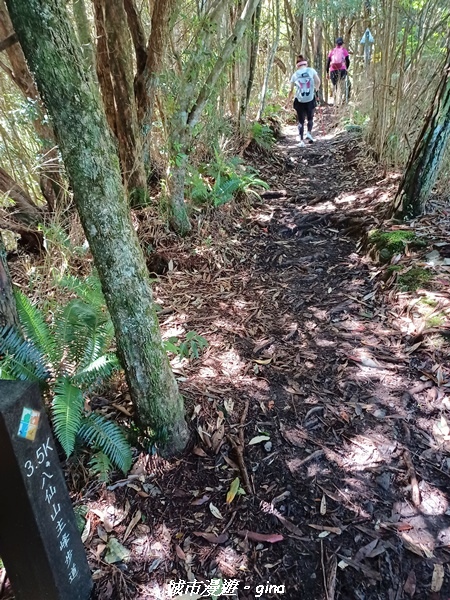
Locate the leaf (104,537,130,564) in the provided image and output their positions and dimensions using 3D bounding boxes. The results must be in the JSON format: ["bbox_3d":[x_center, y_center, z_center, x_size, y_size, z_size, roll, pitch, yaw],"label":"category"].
[{"bbox_3d":[-0.364,0.831,1.429,0.101,0.018,0.065,19,35,35],"label":"leaf"}]

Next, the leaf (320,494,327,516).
[{"bbox_3d":[0.369,0.768,1.621,0.021,0.015,0.096,5,28,13],"label":"leaf"}]

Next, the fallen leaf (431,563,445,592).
[{"bbox_3d":[0.650,0.846,1.322,0.030,0.012,0.092,13,32,27],"label":"fallen leaf"}]

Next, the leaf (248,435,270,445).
[{"bbox_3d":[0.146,0.595,1.835,0.096,0.012,0.032,-8,29,-10],"label":"leaf"}]

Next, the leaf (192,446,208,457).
[{"bbox_3d":[-0.105,0.657,1.865,0.085,0.015,0.033,14,31,28],"label":"leaf"}]

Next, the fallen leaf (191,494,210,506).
[{"bbox_3d":[-0.092,0.766,1.655,0.085,0.015,0.026,-16,30,-24],"label":"fallen leaf"}]

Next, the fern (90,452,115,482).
[{"bbox_3d":[-0.462,0.619,1.620,0.100,0.070,0.120,-6,25,-7],"label":"fern"}]

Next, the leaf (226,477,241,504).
[{"bbox_3d":[0.033,0.743,1.691,0.034,0.015,0.133,8,29,19],"label":"leaf"}]

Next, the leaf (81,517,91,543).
[{"bbox_3d":[-0.499,0.829,1.559,0.023,0.015,0.091,0,28,4],"label":"leaf"}]

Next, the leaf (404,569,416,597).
[{"bbox_3d":[0.591,0.892,1.367,0.030,0.015,0.095,11,30,23],"label":"leaf"}]

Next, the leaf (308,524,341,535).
[{"bbox_3d":[0.340,0.780,1.471,0.109,0.013,0.025,2,28,9],"label":"leaf"}]

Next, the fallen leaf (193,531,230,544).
[{"bbox_3d":[-0.049,0.831,1.527,0.134,0.015,0.029,5,28,12],"label":"fallen leaf"}]

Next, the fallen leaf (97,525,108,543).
[{"bbox_3d":[-0.421,0.805,1.491,0.026,0.012,0.079,-21,33,-31],"label":"fallen leaf"}]

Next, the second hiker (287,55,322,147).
[{"bbox_3d":[1.521,-3.800,8.352,0.600,1.600,0.500,2,27,13],"label":"second hiker"}]

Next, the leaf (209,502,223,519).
[{"bbox_3d":[-0.031,0.757,1.549,0.023,0.010,0.080,-20,33,-30],"label":"leaf"}]

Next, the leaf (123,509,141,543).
[{"bbox_3d":[-0.335,0.819,1.569,0.026,0.015,0.136,7,29,16],"label":"leaf"}]

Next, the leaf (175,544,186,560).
[{"bbox_3d":[-0.149,0.829,1.423,0.021,0.010,0.065,-20,33,-29],"label":"leaf"}]

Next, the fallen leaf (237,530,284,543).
[{"bbox_3d":[0.118,0.796,1.454,0.160,0.018,0.032,2,28,8],"label":"fallen leaf"}]

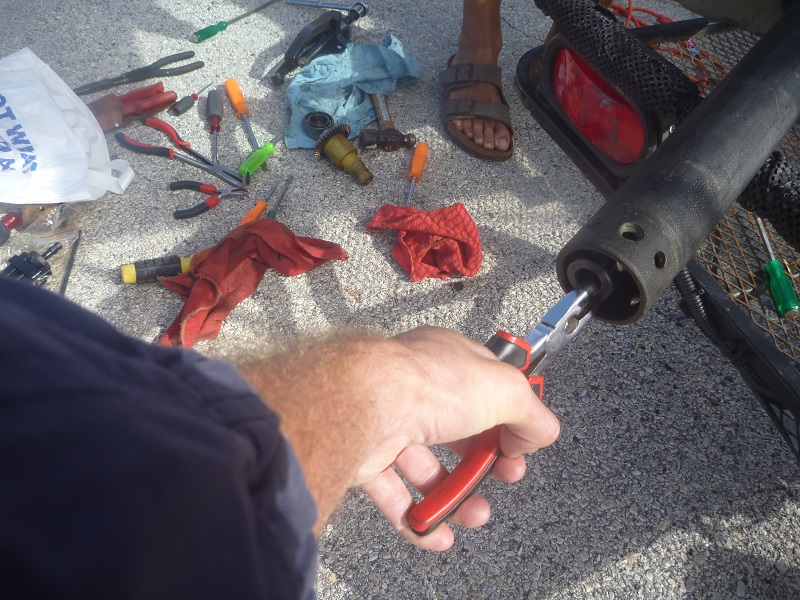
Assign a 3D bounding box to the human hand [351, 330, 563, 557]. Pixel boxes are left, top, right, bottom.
[{"bbox_3d":[0.036,0.081,0.385,0.120,0.100,0.095,-10,41,-47],"label":"human hand"}]

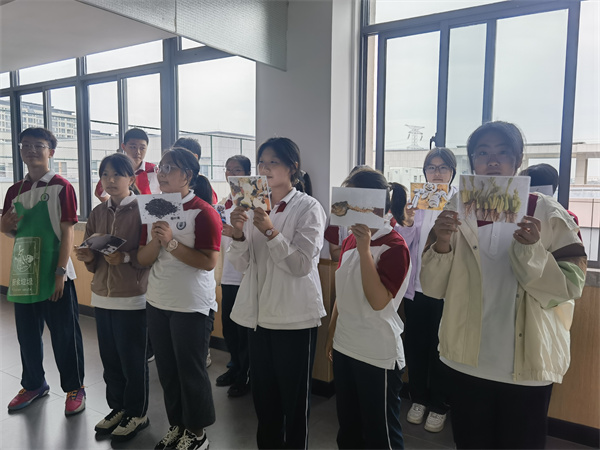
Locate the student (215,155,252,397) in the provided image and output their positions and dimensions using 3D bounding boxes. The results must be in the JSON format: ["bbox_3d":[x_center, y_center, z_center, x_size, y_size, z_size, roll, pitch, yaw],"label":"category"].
[{"bbox_3d":[-0.443,0.330,3.170,0.450,1.624,0.380,3,6,28],"label":"student"}]

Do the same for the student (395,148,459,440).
[{"bbox_3d":[0.733,0.373,2.710,0.460,1.642,0.400,2,6,18],"label":"student"}]

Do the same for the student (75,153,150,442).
[{"bbox_3d":[-1.049,0.392,2.589,0.460,1.597,0.400,3,6,28],"label":"student"}]

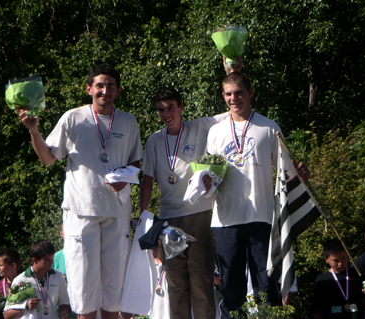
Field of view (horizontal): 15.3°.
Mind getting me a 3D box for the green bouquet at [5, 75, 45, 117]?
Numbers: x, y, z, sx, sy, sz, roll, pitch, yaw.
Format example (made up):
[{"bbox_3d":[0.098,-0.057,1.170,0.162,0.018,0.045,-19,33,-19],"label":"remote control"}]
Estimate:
[{"bbox_3d":[-0.875,-0.357,7.600,0.230,0.240,0.220,-6,-4,0],"label":"green bouquet"}]

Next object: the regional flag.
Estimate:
[{"bbox_3d":[0.620,0.327,7.550,0.320,0.890,0.250,0,-4,-6],"label":"regional flag"}]

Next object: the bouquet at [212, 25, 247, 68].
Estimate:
[{"bbox_3d":[0.269,-0.647,7.800,0.200,0.250,0.200,-3,-4,0],"label":"bouquet"}]

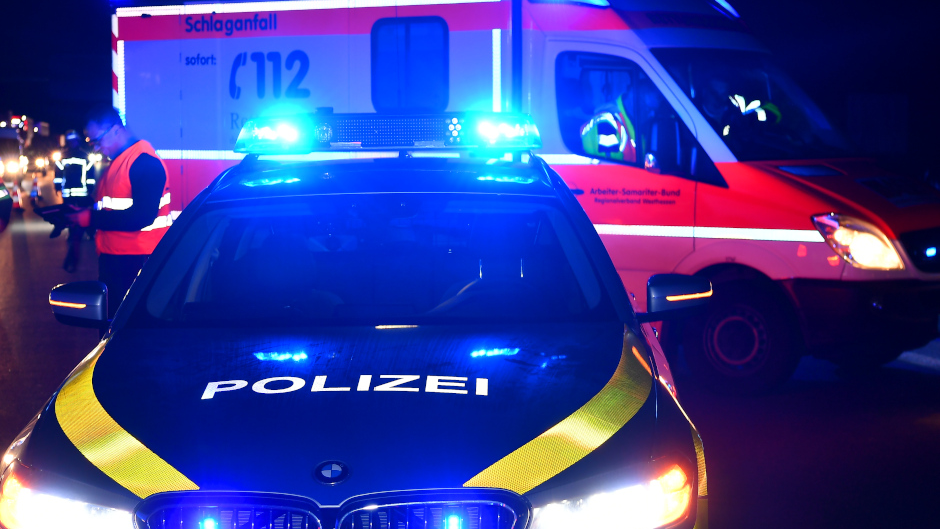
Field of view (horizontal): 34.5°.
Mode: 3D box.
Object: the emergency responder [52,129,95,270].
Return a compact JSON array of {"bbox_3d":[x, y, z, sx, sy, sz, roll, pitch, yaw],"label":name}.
[{"bbox_3d":[-4.878,-0.777,18.771,0.550,1.760,0.420,-1,5,-12],"label":"emergency responder"}]

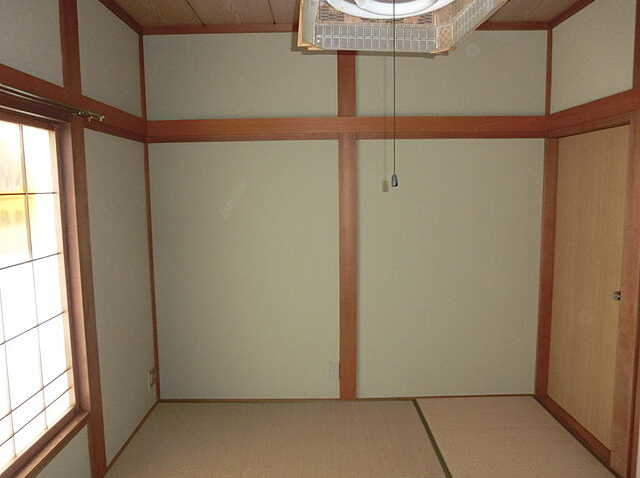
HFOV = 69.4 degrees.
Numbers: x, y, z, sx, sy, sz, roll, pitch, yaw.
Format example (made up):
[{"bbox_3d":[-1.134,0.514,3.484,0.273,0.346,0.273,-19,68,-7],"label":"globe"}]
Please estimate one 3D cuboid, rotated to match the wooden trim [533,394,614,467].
[{"bbox_3d":[1.552,1.147,2.825,0.085,0.045,0.825,-1,6,0],"label":"wooden trim"}]

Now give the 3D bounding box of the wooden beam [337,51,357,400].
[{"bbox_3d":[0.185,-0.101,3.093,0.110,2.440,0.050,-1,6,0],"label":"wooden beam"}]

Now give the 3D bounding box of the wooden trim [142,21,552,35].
[{"bbox_3d":[0.166,-1.347,2.946,2.643,0.060,0.045,-1,6,0],"label":"wooden trim"}]

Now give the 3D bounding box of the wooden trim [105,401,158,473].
[{"bbox_3d":[-1.120,1.177,2.836,0.033,0.025,0.799,-1,6,0],"label":"wooden trim"}]

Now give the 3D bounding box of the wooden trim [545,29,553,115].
[{"bbox_3d":[1.482,-1.069,2.984,0.028,0.533,0.030,-1,6,0],"label":"wooden trim"}]

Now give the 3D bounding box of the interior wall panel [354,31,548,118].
[{"bbox_3d":[0.857,-1.067,3.016,1.227,0.528,0.040,-1,6,0],"label":"interior wall panel"}]

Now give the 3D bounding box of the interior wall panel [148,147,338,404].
[{"bbox_3d":[-0.494,0.238,3.156,1.248,1.770,0.040,-1,6,0],"label":"interior wall panel"}]

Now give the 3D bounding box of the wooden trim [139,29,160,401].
[{"bbox_3d":[-1.140,-0.079,3.094,0.038,2.464,0.040,-1,6,0],"label":"wooden trim"}]

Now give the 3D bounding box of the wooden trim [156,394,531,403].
[{"bbox_3d":[0.198,1.124,3.230,2.610,0.022,0.030,-1,6,0],"label":"wooden trim"}]

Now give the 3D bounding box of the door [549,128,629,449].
[{"bbox_3d":[1.600,0.263,2.762,0.036,1.765,0.760,-1,6,0],"label":"door"}]

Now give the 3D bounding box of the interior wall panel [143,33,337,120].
[{"bbox_3d":[-0.506,-1.044,2.997,1.242,0.528,0.030,-1,6,0],"label":"interior wall panel"}]

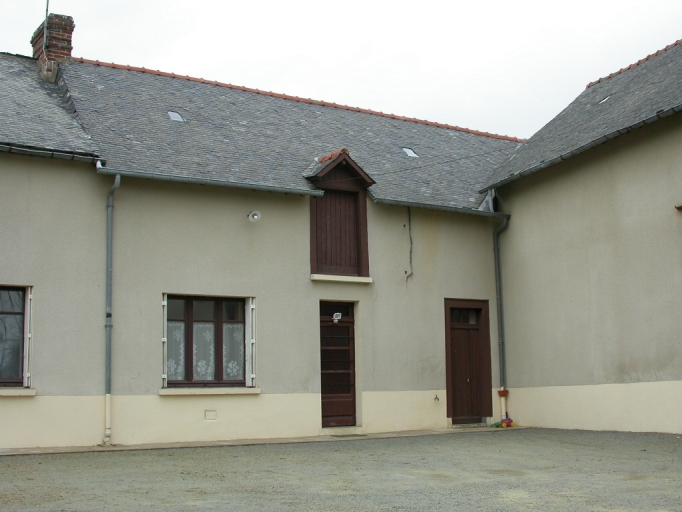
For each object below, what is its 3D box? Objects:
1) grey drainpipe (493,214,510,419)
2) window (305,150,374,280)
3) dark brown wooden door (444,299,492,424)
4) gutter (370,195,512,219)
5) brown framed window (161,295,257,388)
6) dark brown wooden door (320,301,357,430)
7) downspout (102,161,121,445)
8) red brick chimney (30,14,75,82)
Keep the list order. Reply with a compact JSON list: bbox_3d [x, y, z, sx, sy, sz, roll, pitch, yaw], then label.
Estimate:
[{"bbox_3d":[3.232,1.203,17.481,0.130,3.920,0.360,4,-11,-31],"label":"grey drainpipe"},{"bbox_3d":[-0.037,-0.750,16.096,1.320,2.210,0.340,4,-11,-31],"label":"window"},{"bbox_3d":[2.460,2.053,17.303,1.120,2.400,0.170,4,-11,-31],"label":"dark brown wooden door"},{"bbox_3d":[2.020,-0.908,17.140,3.350,0.130,0.140,4,-11,-31],"label":"gutter"},{"bbox_3d":[-2.165,1.411,14.584,1.650,1.510,0.220,4,-11,-31],"label":"brown framed window"},{"bbox_3d":[-0.077,1.924,15.898,0.820,2.230,0.120,4,-11,-31],"label":"dark brown wooden door"},{"bbox_3d":[-3.509,0.781,13.586,0.120,4.130,0.260,4,-11,-31],"label":"downspout"},{"bbox_3d":[-5.679,-3.809,17.410,0.484,1.360,1.410,4,-11,-31],"label":"red brick chimney"}]

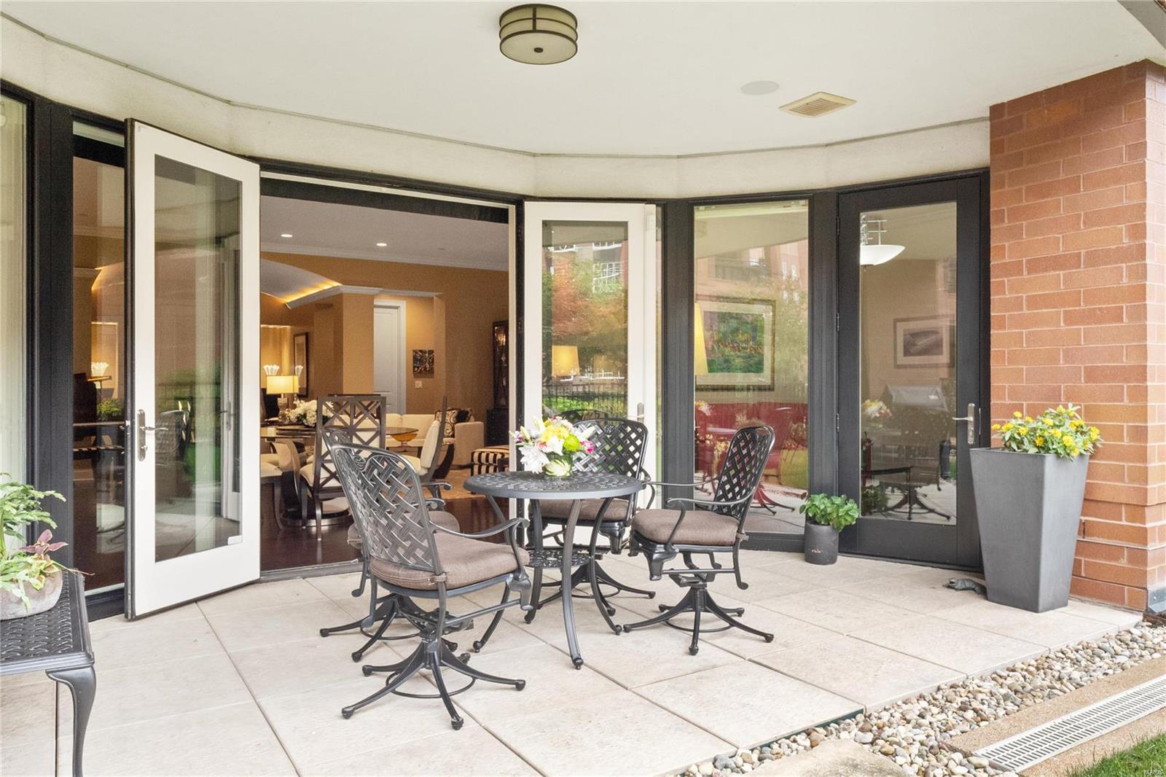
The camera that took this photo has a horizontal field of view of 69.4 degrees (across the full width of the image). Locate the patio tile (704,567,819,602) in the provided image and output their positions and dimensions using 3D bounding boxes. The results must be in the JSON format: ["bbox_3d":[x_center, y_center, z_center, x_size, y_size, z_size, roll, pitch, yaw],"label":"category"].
[{"bbox_3d":[0.975,1.131,4.794,0.605,0.040,0.605,0,1,-33],"label":"patio tile"}]

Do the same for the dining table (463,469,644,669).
[{"bbox_3d":[-0.133,0.776,3.790,0.810,0.730,0.810,0,0,0],"label":"dining table"}]

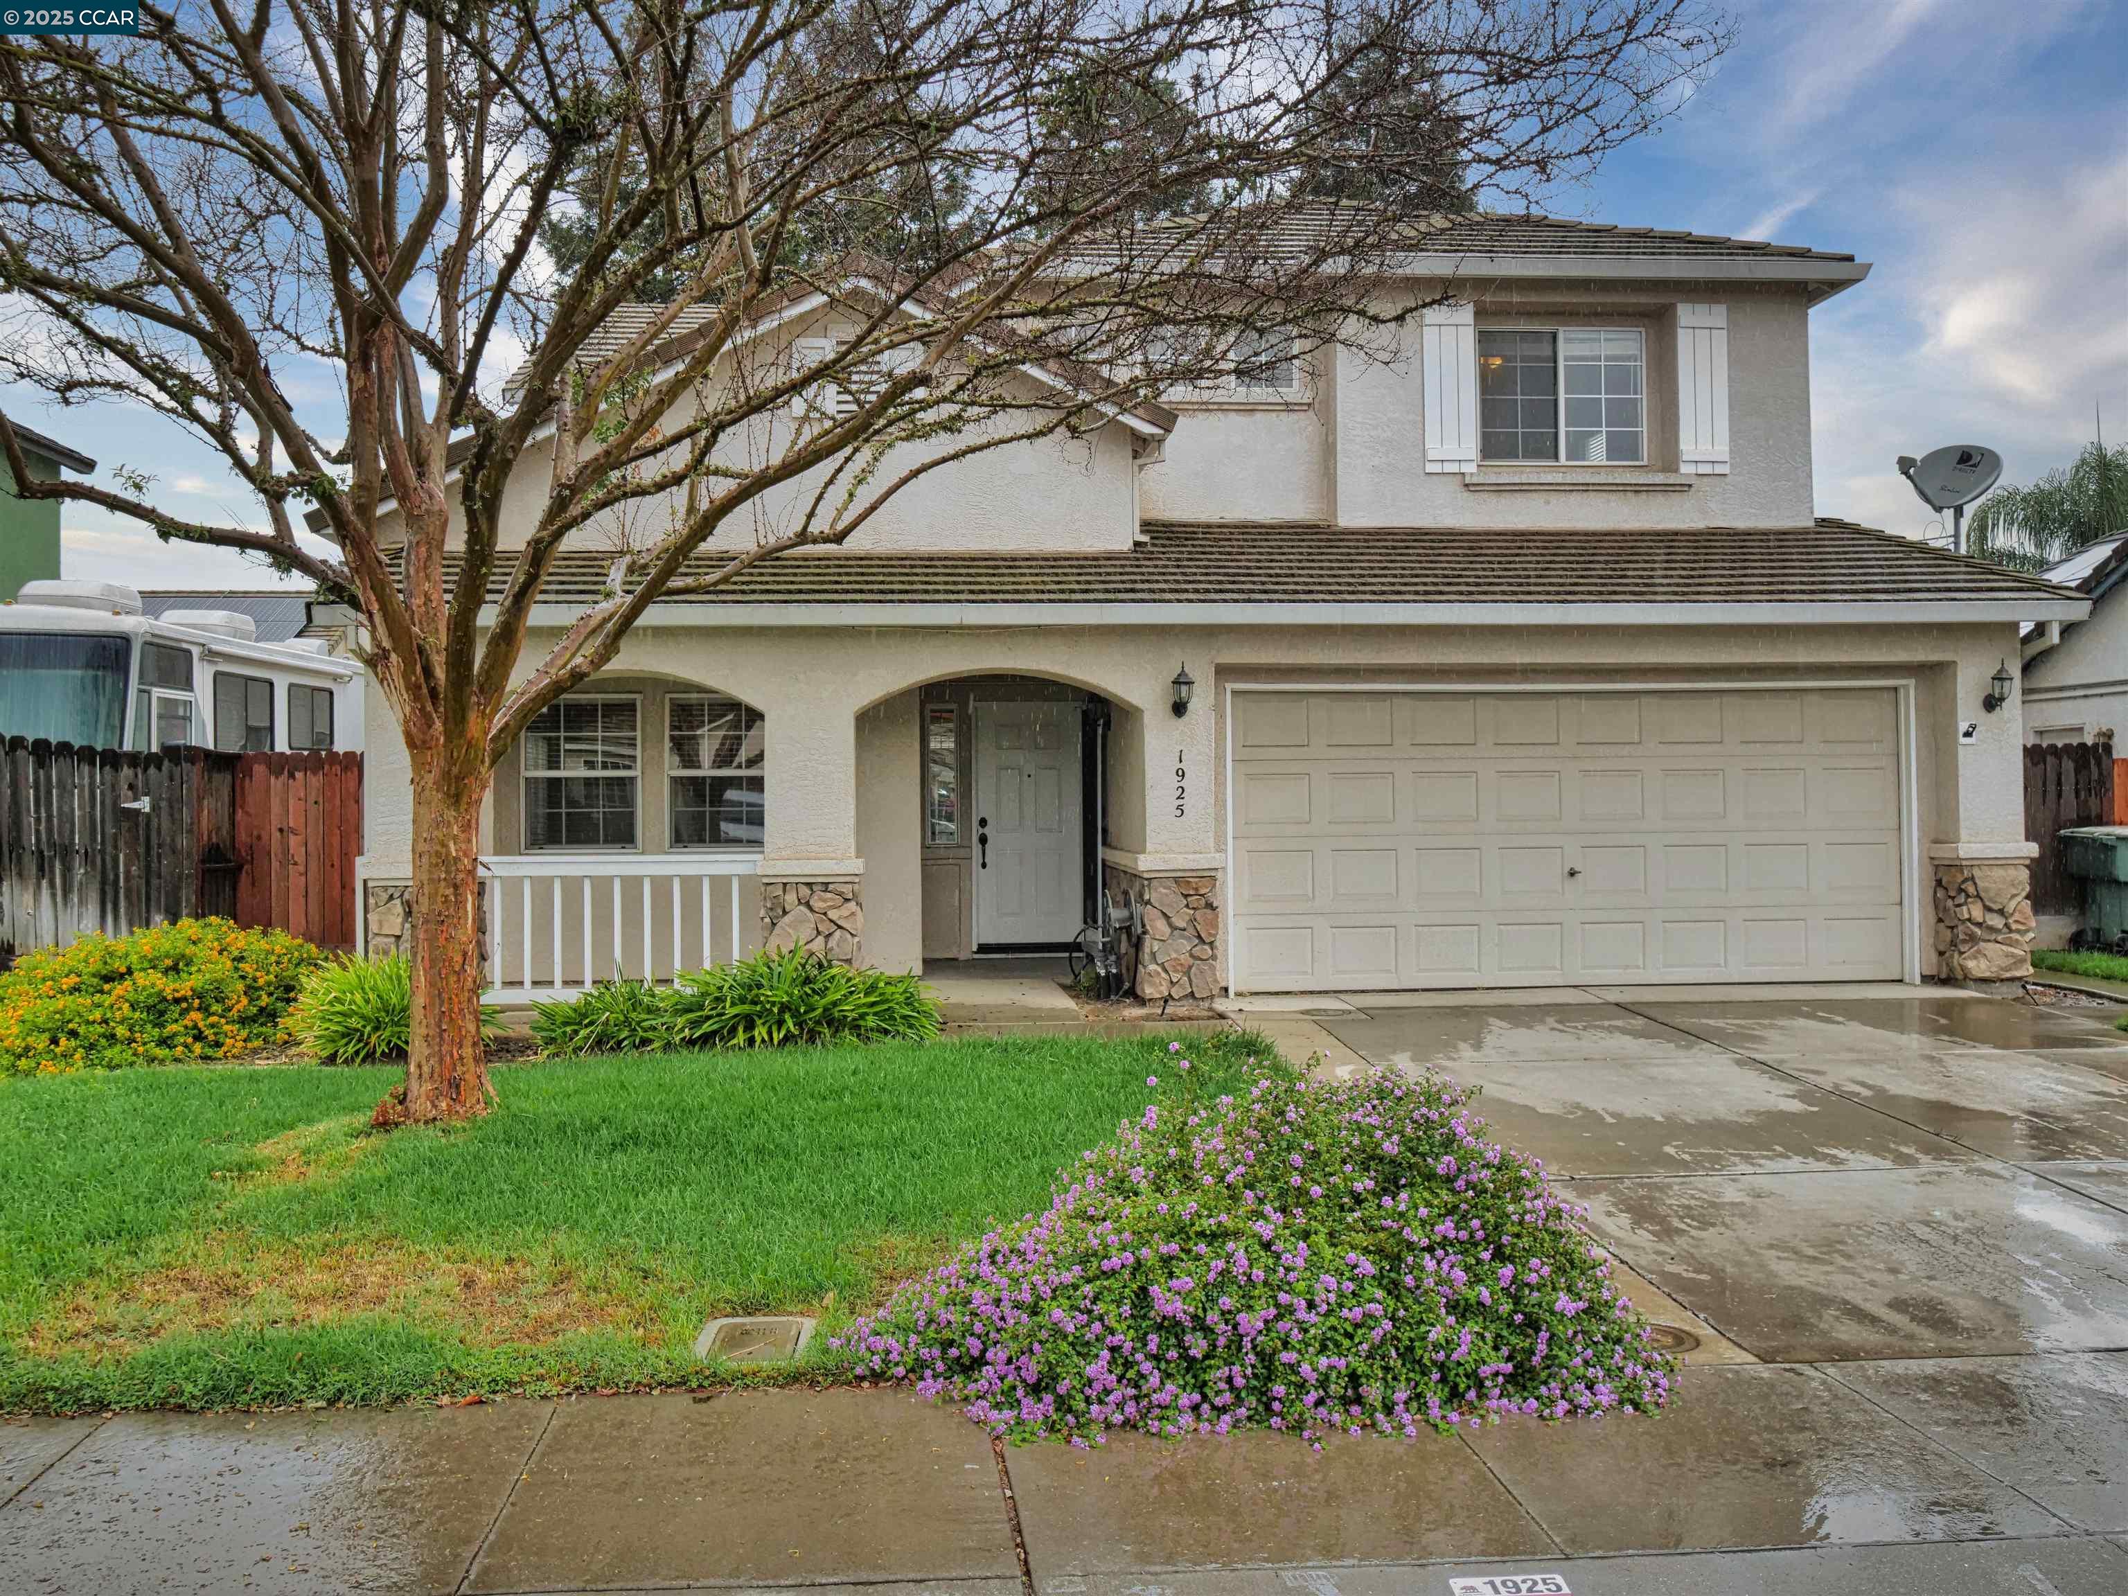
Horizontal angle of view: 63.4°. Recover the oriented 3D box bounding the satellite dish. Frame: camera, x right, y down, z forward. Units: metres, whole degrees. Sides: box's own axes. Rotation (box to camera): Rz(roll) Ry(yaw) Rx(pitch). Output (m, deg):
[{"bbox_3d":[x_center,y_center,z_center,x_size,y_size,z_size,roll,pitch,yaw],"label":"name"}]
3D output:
[{"bbox_3d":[7.150,-2.660,13.950,0.660,0.570,0.740,0,-1,-34],"label":"satellite dish"}]

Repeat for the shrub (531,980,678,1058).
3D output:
[{"bbox_3d":[-2.757,1.296,10.353,0.930,0.440,0.900,-1,-1,-3],"label":"shrub"}]

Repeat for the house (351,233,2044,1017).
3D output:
[{"bbox_3d":[0.494,-2.466,17.787,12.200,7.900,12.600,-1,-1,-3],"label":"house"}]

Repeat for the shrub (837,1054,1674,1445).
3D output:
[{"bbox_3d":[0.463,1.247,5.315,2.180,0.630,2.250,-1,-1,-3],"label":"shrub"}]

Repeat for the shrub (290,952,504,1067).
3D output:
[{"bbox_3d":[-3.927,1.235,10.142,1.300,0.600,1.150,-1,-1,-3],"label":"shrub"}]

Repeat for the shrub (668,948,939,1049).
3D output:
[{"bbox_3d":[-1.593,1.218,10.565,1.680,0.560,1.100,-1,-1,-3],"label":"shrub"}]

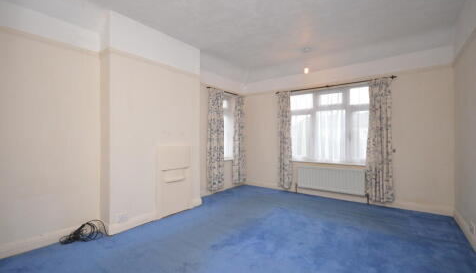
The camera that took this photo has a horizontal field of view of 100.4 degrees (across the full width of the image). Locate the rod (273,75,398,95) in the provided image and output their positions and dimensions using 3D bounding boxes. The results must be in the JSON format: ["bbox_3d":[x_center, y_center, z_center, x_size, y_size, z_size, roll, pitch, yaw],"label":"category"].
[{"bbox_3d":[1.593,-0.901,3.564,1.985,0.049,0.059,0,0,34],"label":"rod"}]

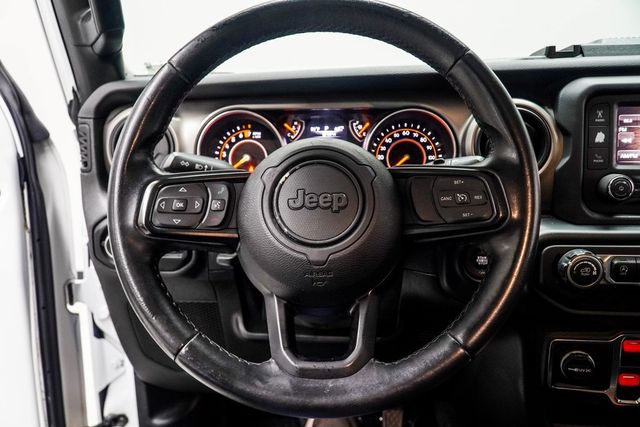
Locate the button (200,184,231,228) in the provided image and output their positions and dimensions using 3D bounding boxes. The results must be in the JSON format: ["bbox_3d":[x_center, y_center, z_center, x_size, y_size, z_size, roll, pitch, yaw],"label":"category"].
[{"bbox_3d":[-0.096,-0.007,0.457,0.028,0.043,0.011,0,-13,0],"label":"button"}]

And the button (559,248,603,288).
[{"bbox_3d":[0.315,0.066,0.600,0.046,0.046,0.023,0,10,0],"label":"button"}]

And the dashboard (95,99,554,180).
[{"bbox_3d":[0.014,-0.093,0.665,0.605,0.120,0.100,0,10,0],"label":"dashboard"}]

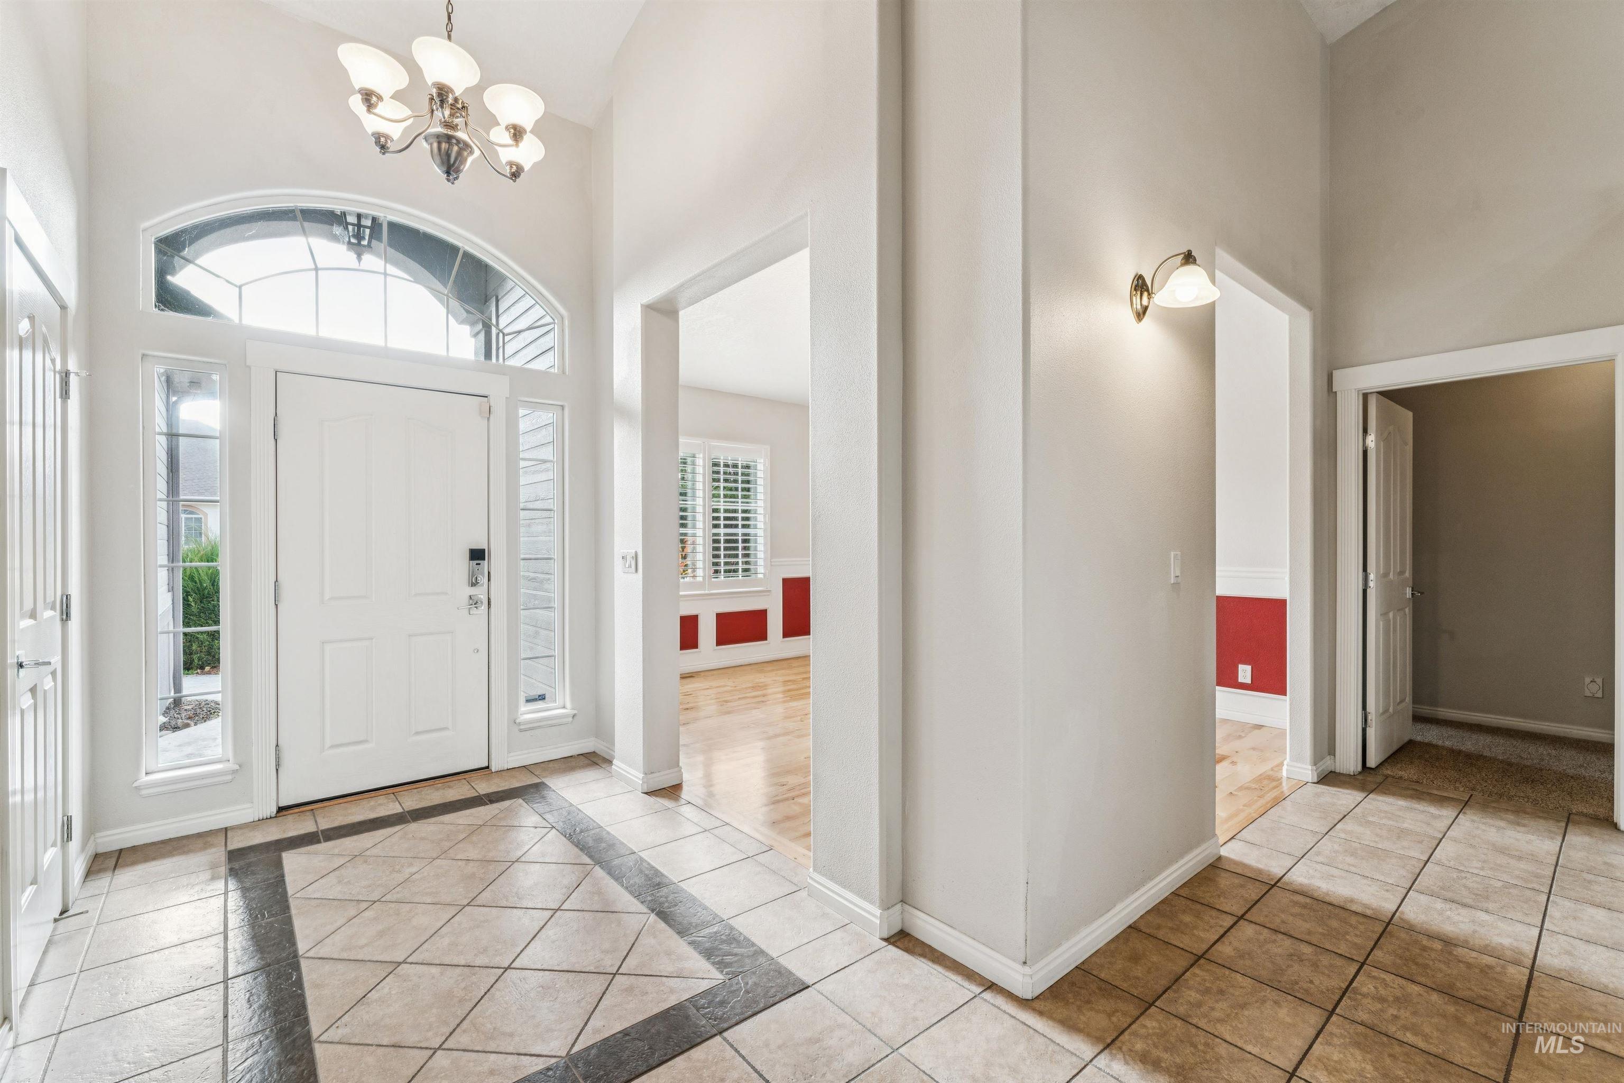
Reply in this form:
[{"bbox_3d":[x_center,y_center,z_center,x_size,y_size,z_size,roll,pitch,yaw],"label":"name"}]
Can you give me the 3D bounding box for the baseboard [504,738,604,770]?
[{"bbox_3d":[-1.488,1.208,3.894,0.515,0.080,0.018,0,0,-39],"label":"baseboard"}]

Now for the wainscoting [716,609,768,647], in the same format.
[{"bbox_3d":[-0.710,0.873,6.893,0.640,0.338,0.025,0,0,-39],"label":"wainscoting"}]

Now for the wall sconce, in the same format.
[{"bbox_3d":[1.176,-0.830,2.180,0.182,0.191,0.248,0,0,-39],"label":"wall sconce"}]

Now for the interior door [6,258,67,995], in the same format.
[{"bbox_3d":[-2.303,0.226,1.993,0.044,2.030,0.695,0,0,-39],"label":"interior door"}]

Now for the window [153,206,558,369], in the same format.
[{"bbox_3d":[-2.152,-1.314,3.434,1.725,0.673,0.060,0,0,-39],"label":"window"}]

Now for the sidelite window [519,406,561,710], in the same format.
[{"bbox_3d":[-1.574,0.098,3.912,0.245,1.730,0.060,0,0,-39],"label":"sidelite window"}]

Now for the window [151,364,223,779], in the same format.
[{"bbox_3d":[-2.726,0.104,2.963,0.245,1.730,0.060,0,0,-39],"label":"window"}]

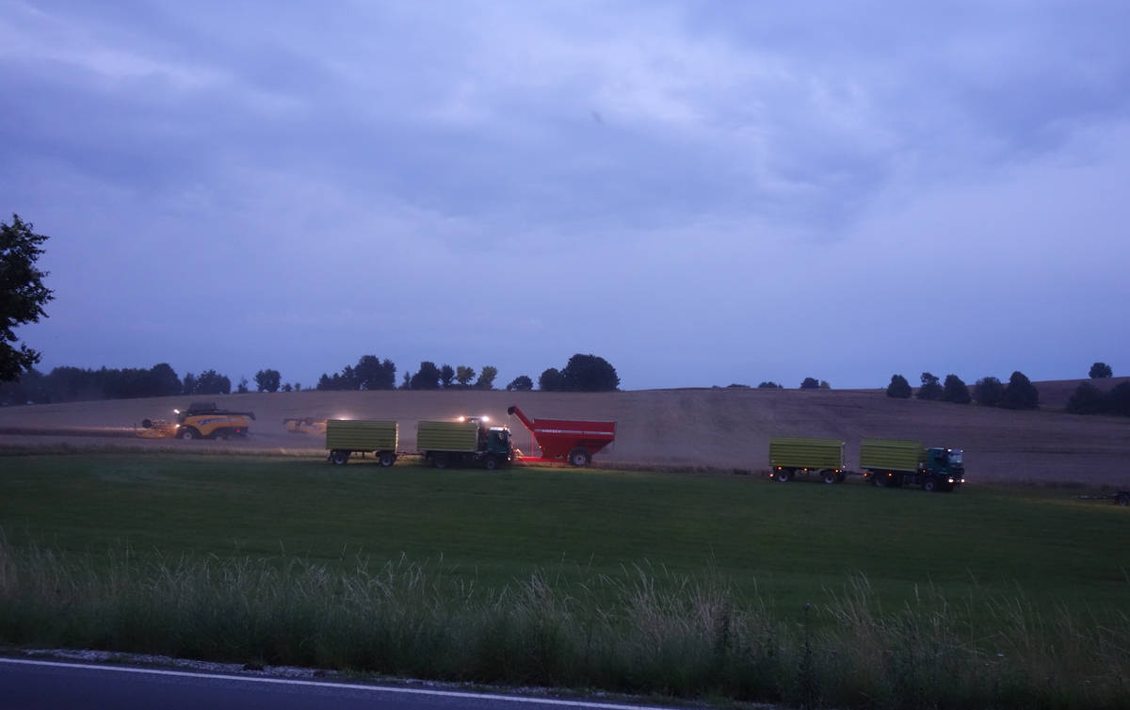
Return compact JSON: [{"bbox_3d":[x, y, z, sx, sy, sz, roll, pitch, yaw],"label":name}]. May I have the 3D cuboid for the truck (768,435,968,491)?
[{"bbox_3d":[22.450,8.070,96.600,14.600,3.500,3.200,0,-1,27],"label":"truck"}]

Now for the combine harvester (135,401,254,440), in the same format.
[{"bbox_3d":[-41.200,7.700,147.000,12.600,4.500,9.200,0,-1,2],"label":"combine harvester"}]

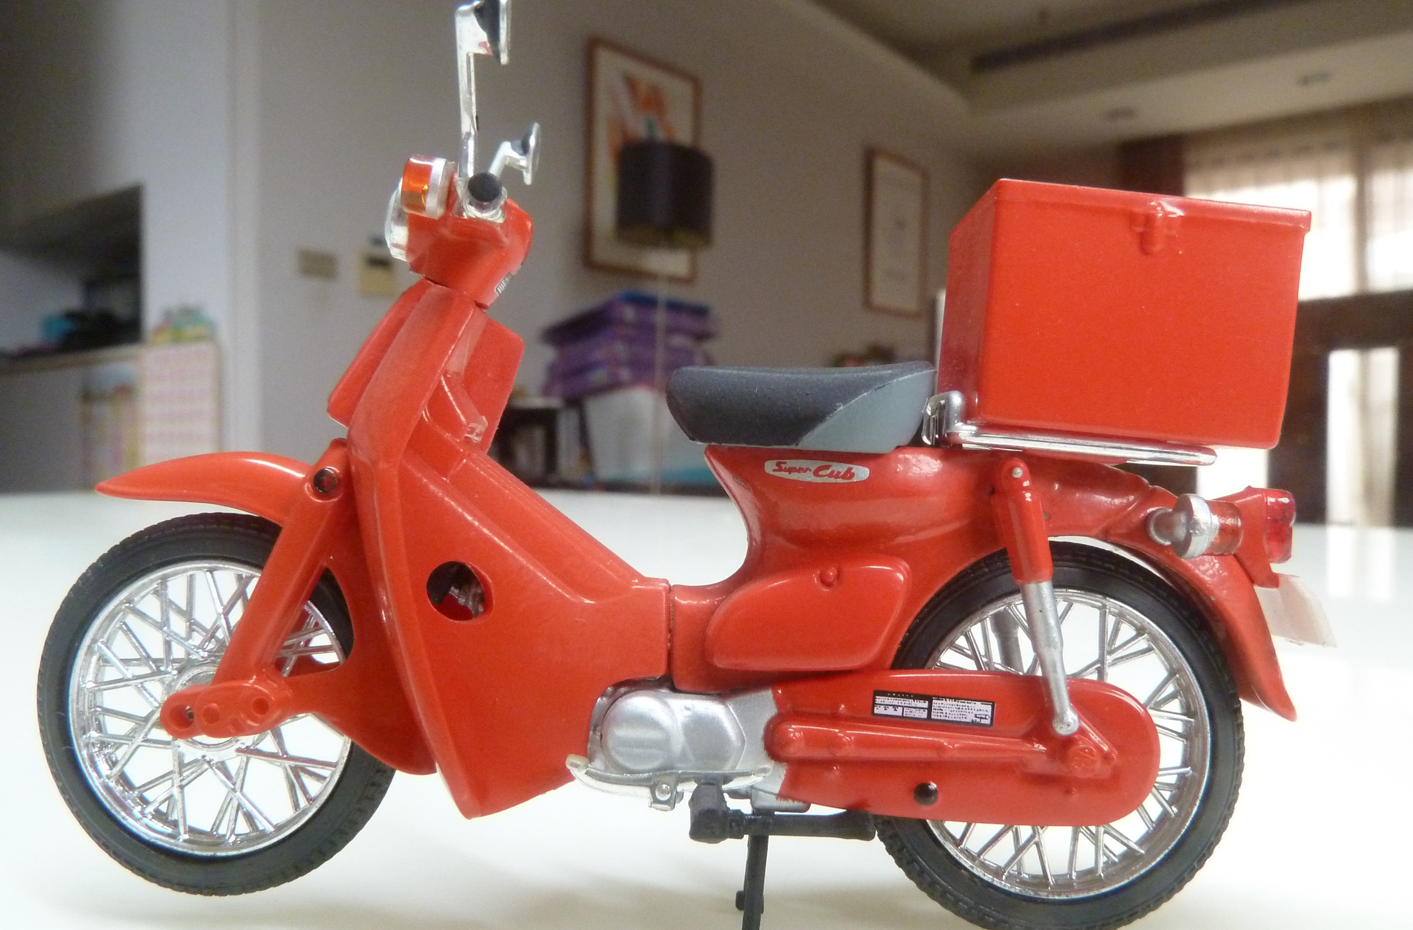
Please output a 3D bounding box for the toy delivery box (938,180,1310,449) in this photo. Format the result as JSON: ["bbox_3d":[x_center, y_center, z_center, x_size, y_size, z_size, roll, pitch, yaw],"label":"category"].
[{"bbox_3d":[0.044,-0.015,0.115,0.031,0.025,0.025,6,2,2],"label":"toy delivery box"}]

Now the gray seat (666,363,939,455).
[{"bbox_3d":[0.010,-0.007,0.117,0.030,0.011,0.020,3,2,2],"label":"gray seat"}]

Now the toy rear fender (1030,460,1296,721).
[{"bbox_3d":[0.051,0.014,0.116,0.033,0.029,0.015,2,2,2],"label":"toy rear fender"}]

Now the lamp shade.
[{"bbox_3d":[-0.117,-0.755,2.850,0.265,0.247,0.265,1,2,0],"label":"lamp shade"}]

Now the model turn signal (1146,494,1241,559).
[{"bbox_3d":[0.050,0.006,0.104,0.005,0.006,0.010,2,2,2],"label":"model turn signal"}]

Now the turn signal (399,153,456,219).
[{"bbox_3d":[-0.028,-0.028,0.102,0.005,0.006,0.006,2,2,2],"label":"turn signal"}]

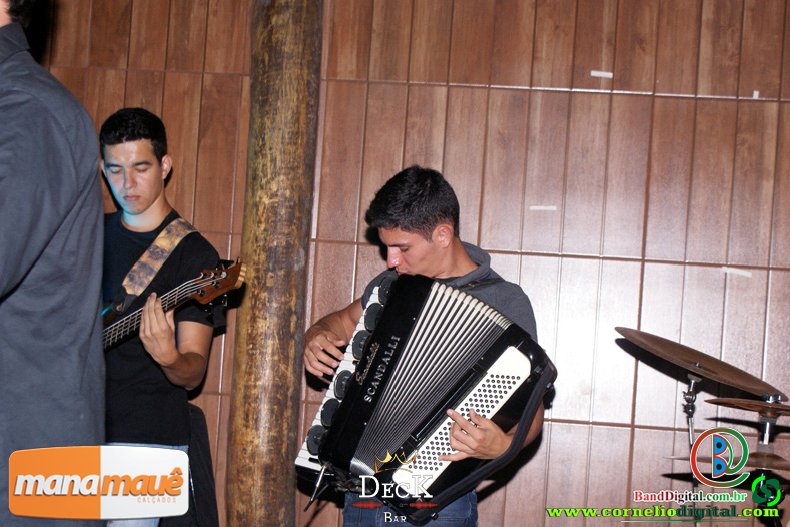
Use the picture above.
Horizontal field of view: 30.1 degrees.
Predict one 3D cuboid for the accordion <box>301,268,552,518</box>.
[{"bbox_3d":[0.028,0.303,3.339,0.510,0.510,0.210,24,-16,33],"label":"accordion"}]

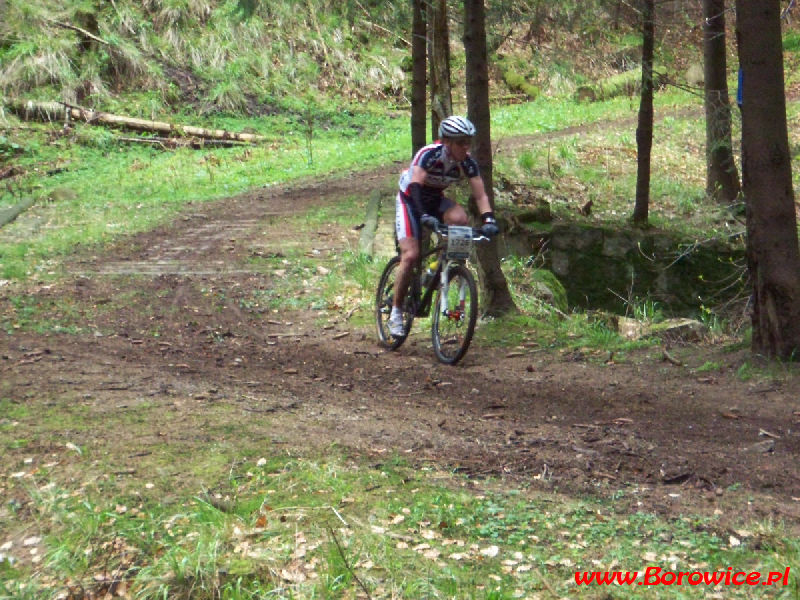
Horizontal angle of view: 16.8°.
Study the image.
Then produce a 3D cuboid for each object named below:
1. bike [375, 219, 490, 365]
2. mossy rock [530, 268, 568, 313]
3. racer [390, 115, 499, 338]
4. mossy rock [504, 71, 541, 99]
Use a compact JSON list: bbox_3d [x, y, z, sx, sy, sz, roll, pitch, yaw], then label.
[{"bbox_3d":[0.185,-0.100,18.600,0.620,1.000,1.730,2,3,-23],"label":"bike"},{"bbox_3d":[1.200,-0.075,21.700,0.330,0.360,0.340,0,4,0],"label":"mossy rock"},{"bbox_3d":[0.265,-0.500,18.550,0.640,1.540,0.880,1,4,-23],"label":"racer"},{"bbox_3d":[1.800,-3.190,40.000,0.560,0.420,0.450,0,4,0],"label":"mossy rock"}]

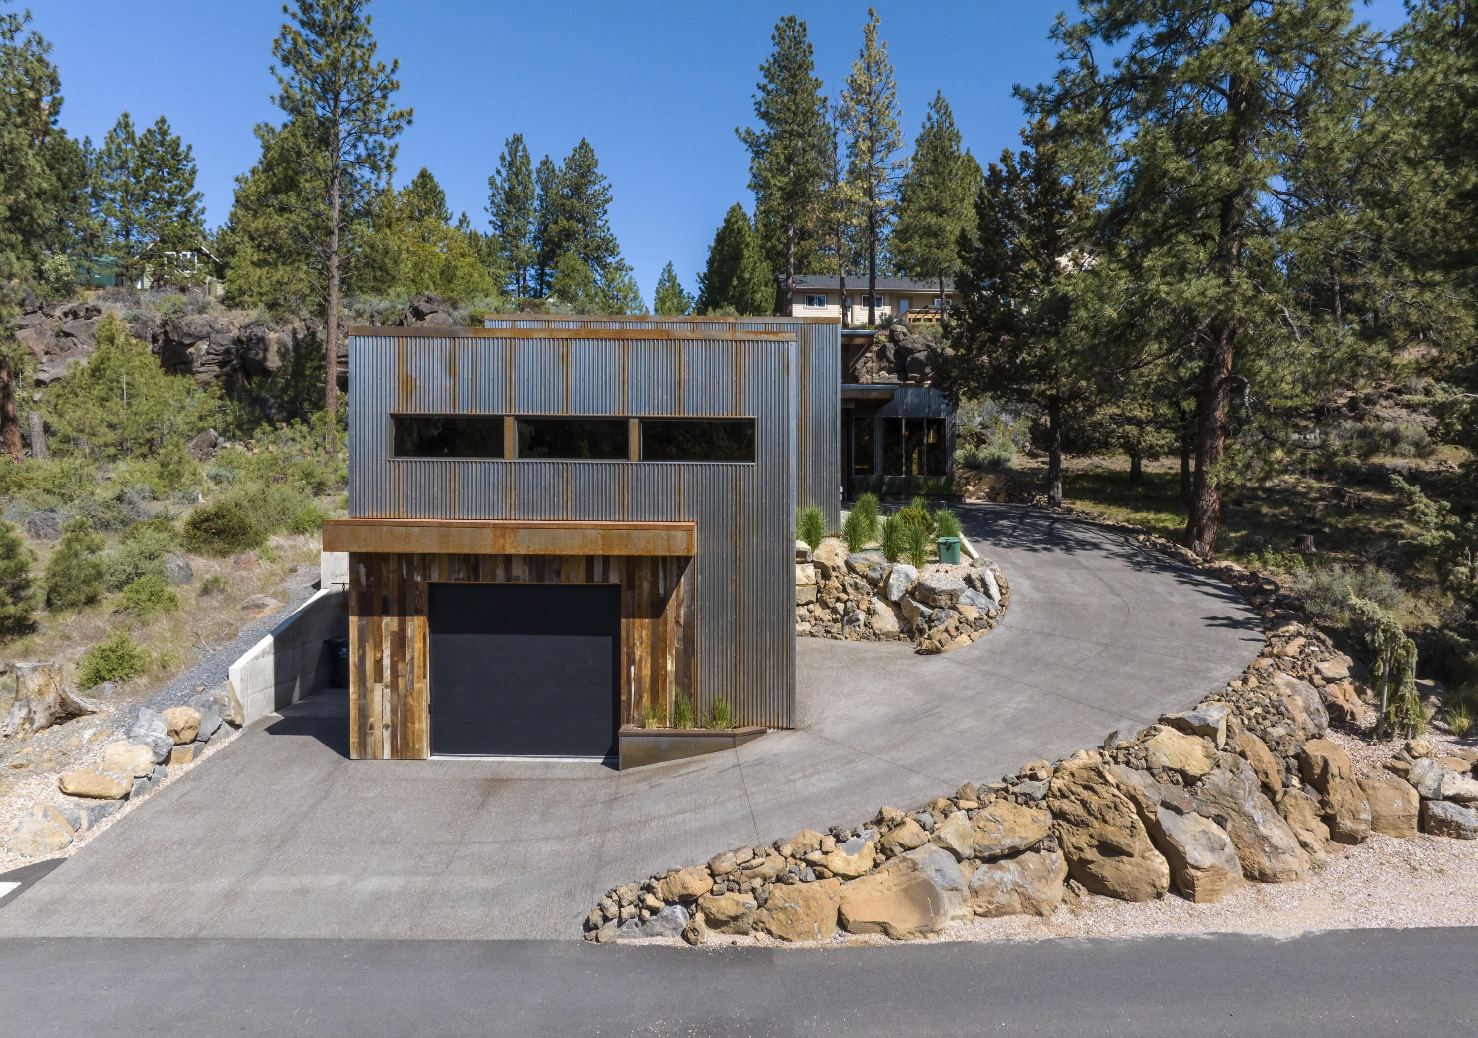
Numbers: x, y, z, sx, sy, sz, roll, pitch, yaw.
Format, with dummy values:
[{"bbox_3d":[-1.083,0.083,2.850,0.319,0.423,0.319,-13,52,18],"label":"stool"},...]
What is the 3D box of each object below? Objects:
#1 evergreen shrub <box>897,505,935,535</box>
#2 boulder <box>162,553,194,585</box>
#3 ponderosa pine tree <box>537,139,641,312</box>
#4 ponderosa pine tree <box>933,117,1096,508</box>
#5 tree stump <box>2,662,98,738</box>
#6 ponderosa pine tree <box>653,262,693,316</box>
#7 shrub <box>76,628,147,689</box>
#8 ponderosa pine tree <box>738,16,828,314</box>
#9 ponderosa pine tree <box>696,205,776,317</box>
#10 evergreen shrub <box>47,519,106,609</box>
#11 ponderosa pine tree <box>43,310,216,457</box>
[{"bbox_3d":[4.396,0.043,25.400,0.916,0.802,0.916,0,0,0],"label":"evergreen shrub"},{"bbox_3d":[-12.520,1.131,22.800,0.797,0.746,0.700,0,1,0],"label":"boulder"},{"bbox_3d":[-12.265,-24.065,84.000,7.927,14.301,7.531,0,0,0],"label":"ponderosa pine tree"},{"bbox_3d":[8.441,-6.224,31.000,4.893,11.783,4.800,0,1,0],"label":"ponderosa pine tree"},{"bbox_3d":[-9.887,2.603,14.700,1.182,0.948,1.005,0,0,0],"label":"tree stump"},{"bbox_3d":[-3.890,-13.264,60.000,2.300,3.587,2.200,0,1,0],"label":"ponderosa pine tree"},{"bbox_3d":[-10.215,2.270,16.700,1.016,0.904,0.965,0,0,0],"label":"shrub"},{"bbox_3d":[2.474,-19.352,57.000,5.013,17.294,4.800,0,1,0],"label":"ponderosa pine tree"},{"bbox_3d":[-0.271,-14.990,60.000,4.533,7.038,4.400,0,1,0],"label":"ponderosa pine tree"},{"bbox_3d":[-12.556,0.842,19.400,1.009,1.672,0.978,0,0,0],"label":"evergreen shrub"},{"bbox_3d":[-20.896,-4.481,35.000,5.998,5.053,5.000,0,1,0],"label":"ponderosa pine tree"}]

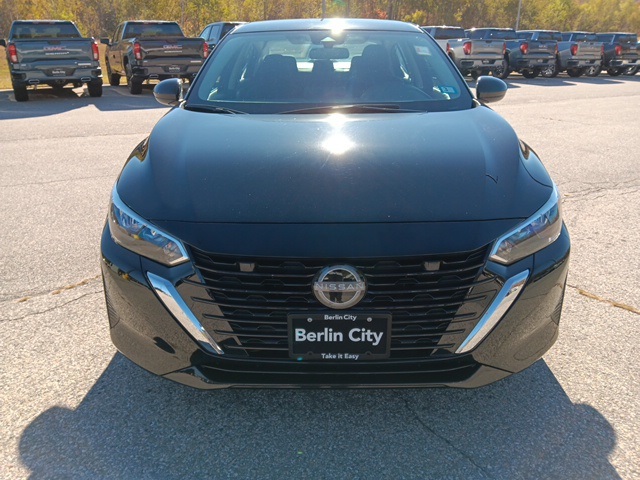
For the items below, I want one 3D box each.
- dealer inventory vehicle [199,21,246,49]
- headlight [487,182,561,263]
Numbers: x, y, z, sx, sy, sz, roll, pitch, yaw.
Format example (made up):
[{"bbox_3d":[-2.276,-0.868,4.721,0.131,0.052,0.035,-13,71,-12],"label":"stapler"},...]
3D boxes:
[{"bbox_3d":[-2.803,-6.215,16.160,2.080,1.930,5.880,-12,25,-27],"label":"dealer inventory vehicle"},{"bbox_3d":[0.724,-0.069,1.649,0.450,0.170,0.360,-5,22,-11],"label":"headlight"}]

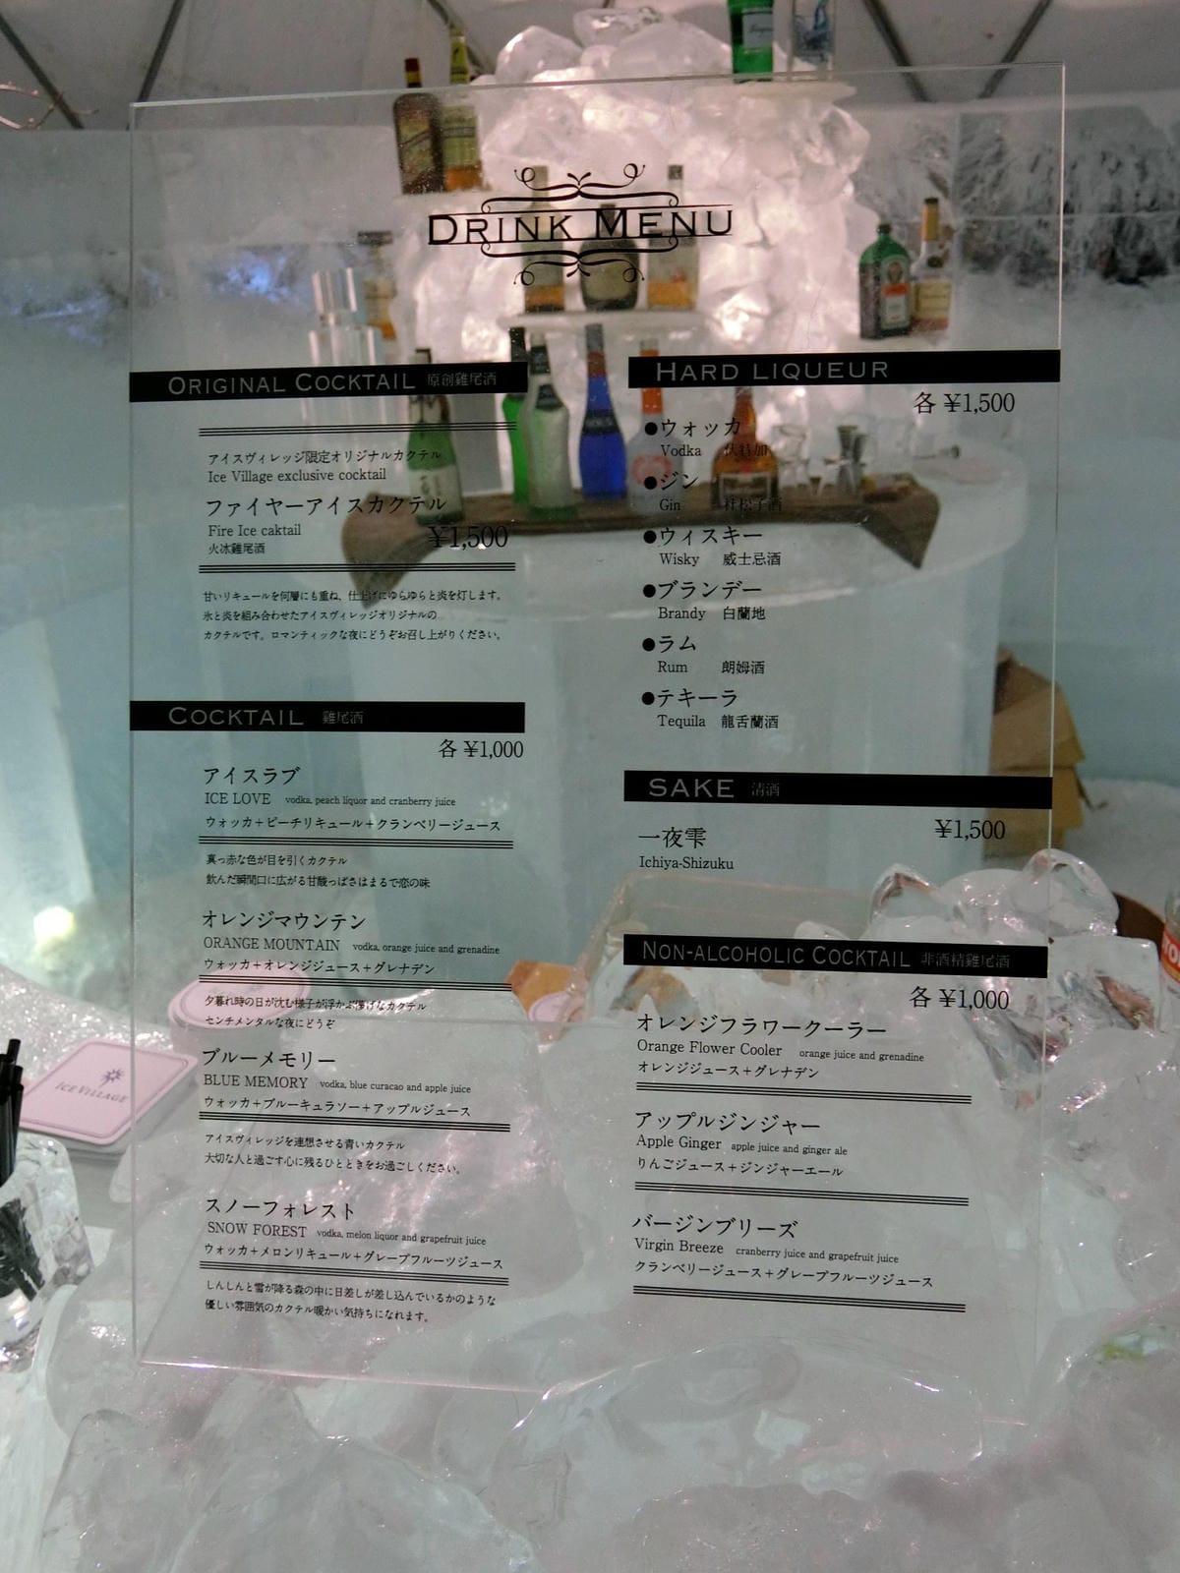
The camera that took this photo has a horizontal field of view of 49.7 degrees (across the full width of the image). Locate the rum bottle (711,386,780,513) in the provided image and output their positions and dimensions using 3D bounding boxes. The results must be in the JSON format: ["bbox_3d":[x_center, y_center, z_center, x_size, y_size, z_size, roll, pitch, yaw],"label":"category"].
[{"bbox_3d":[0.260,-0.577,2.127,0.107,0.219,0.107,0,23,7],"label":"rum bottle"}]

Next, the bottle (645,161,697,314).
[{"bbox_3d":[0.148,-0.998,2.318,0.094,0.238,0.076,-1,23,4],"label":"bottle"}]

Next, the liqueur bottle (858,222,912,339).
[{"bbox_3d":[0.656,-1.119,2.821,0.093,0.236,0.066,-14,25,-25],"label":"liqueur bottle"}]

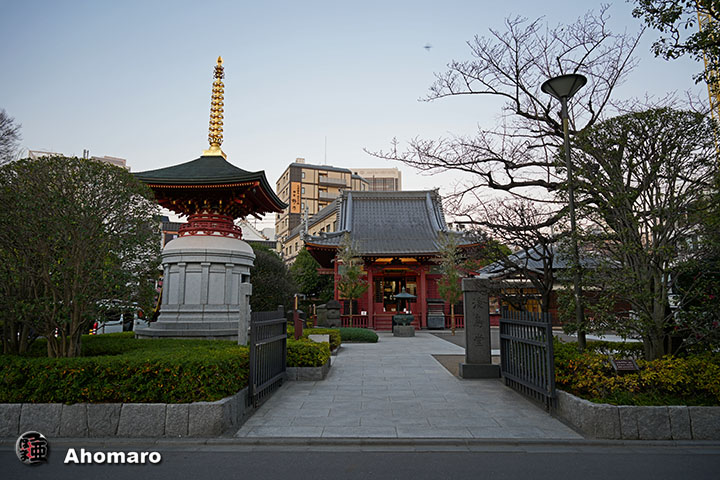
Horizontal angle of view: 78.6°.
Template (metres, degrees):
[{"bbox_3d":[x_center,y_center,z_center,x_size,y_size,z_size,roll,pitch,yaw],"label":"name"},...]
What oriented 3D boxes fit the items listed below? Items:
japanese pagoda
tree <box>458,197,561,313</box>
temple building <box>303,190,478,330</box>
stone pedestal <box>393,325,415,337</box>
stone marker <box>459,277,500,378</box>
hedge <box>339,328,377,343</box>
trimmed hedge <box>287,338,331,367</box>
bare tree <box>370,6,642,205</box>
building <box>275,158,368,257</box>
[{"bbox_3d":[-5.640,-1.906,16.853,5.000,11.180,5.000,0,-8,0],"label":"japanese pagoda"},{"bbox_3d":[3.146,0.850,9.176,2.300,3.580,2.000,0,-8,0],"label":"tree"},{"bbox_3d":[2.045,1.010,29.367,10.900,9.430,10.800,0,-8,0],"label":"temple building"},{"bbox_3d":[1.979,4.196,20.206,1.020,0.460,1.020,0,-8,0],"label":"stone pedestal"},{"bbox_3d":[2.421,1.769,8.990,0.770,2.000,0.400,0,-8,0],"label":"stone marker"},{"bbox_3d":[-0.119,3.729,17.241,1.600,0.500,1.300,0,-8,0],"label":"hedge"},{"bbox_3d":[-1.061,2.269,8.863,1.000,0.540,1.000,0,-8,0],"label":"trimmed hedge"},{"bbox_3d":[4.109,-1.698,11.573,7.500,9.430,6.000,0,-8,0],"label":"bare tree"},{"bbox_3d":[-9.503,0.636,95.922,16.000,29.430,15.000,4,-9,-25],"label":"building"}]

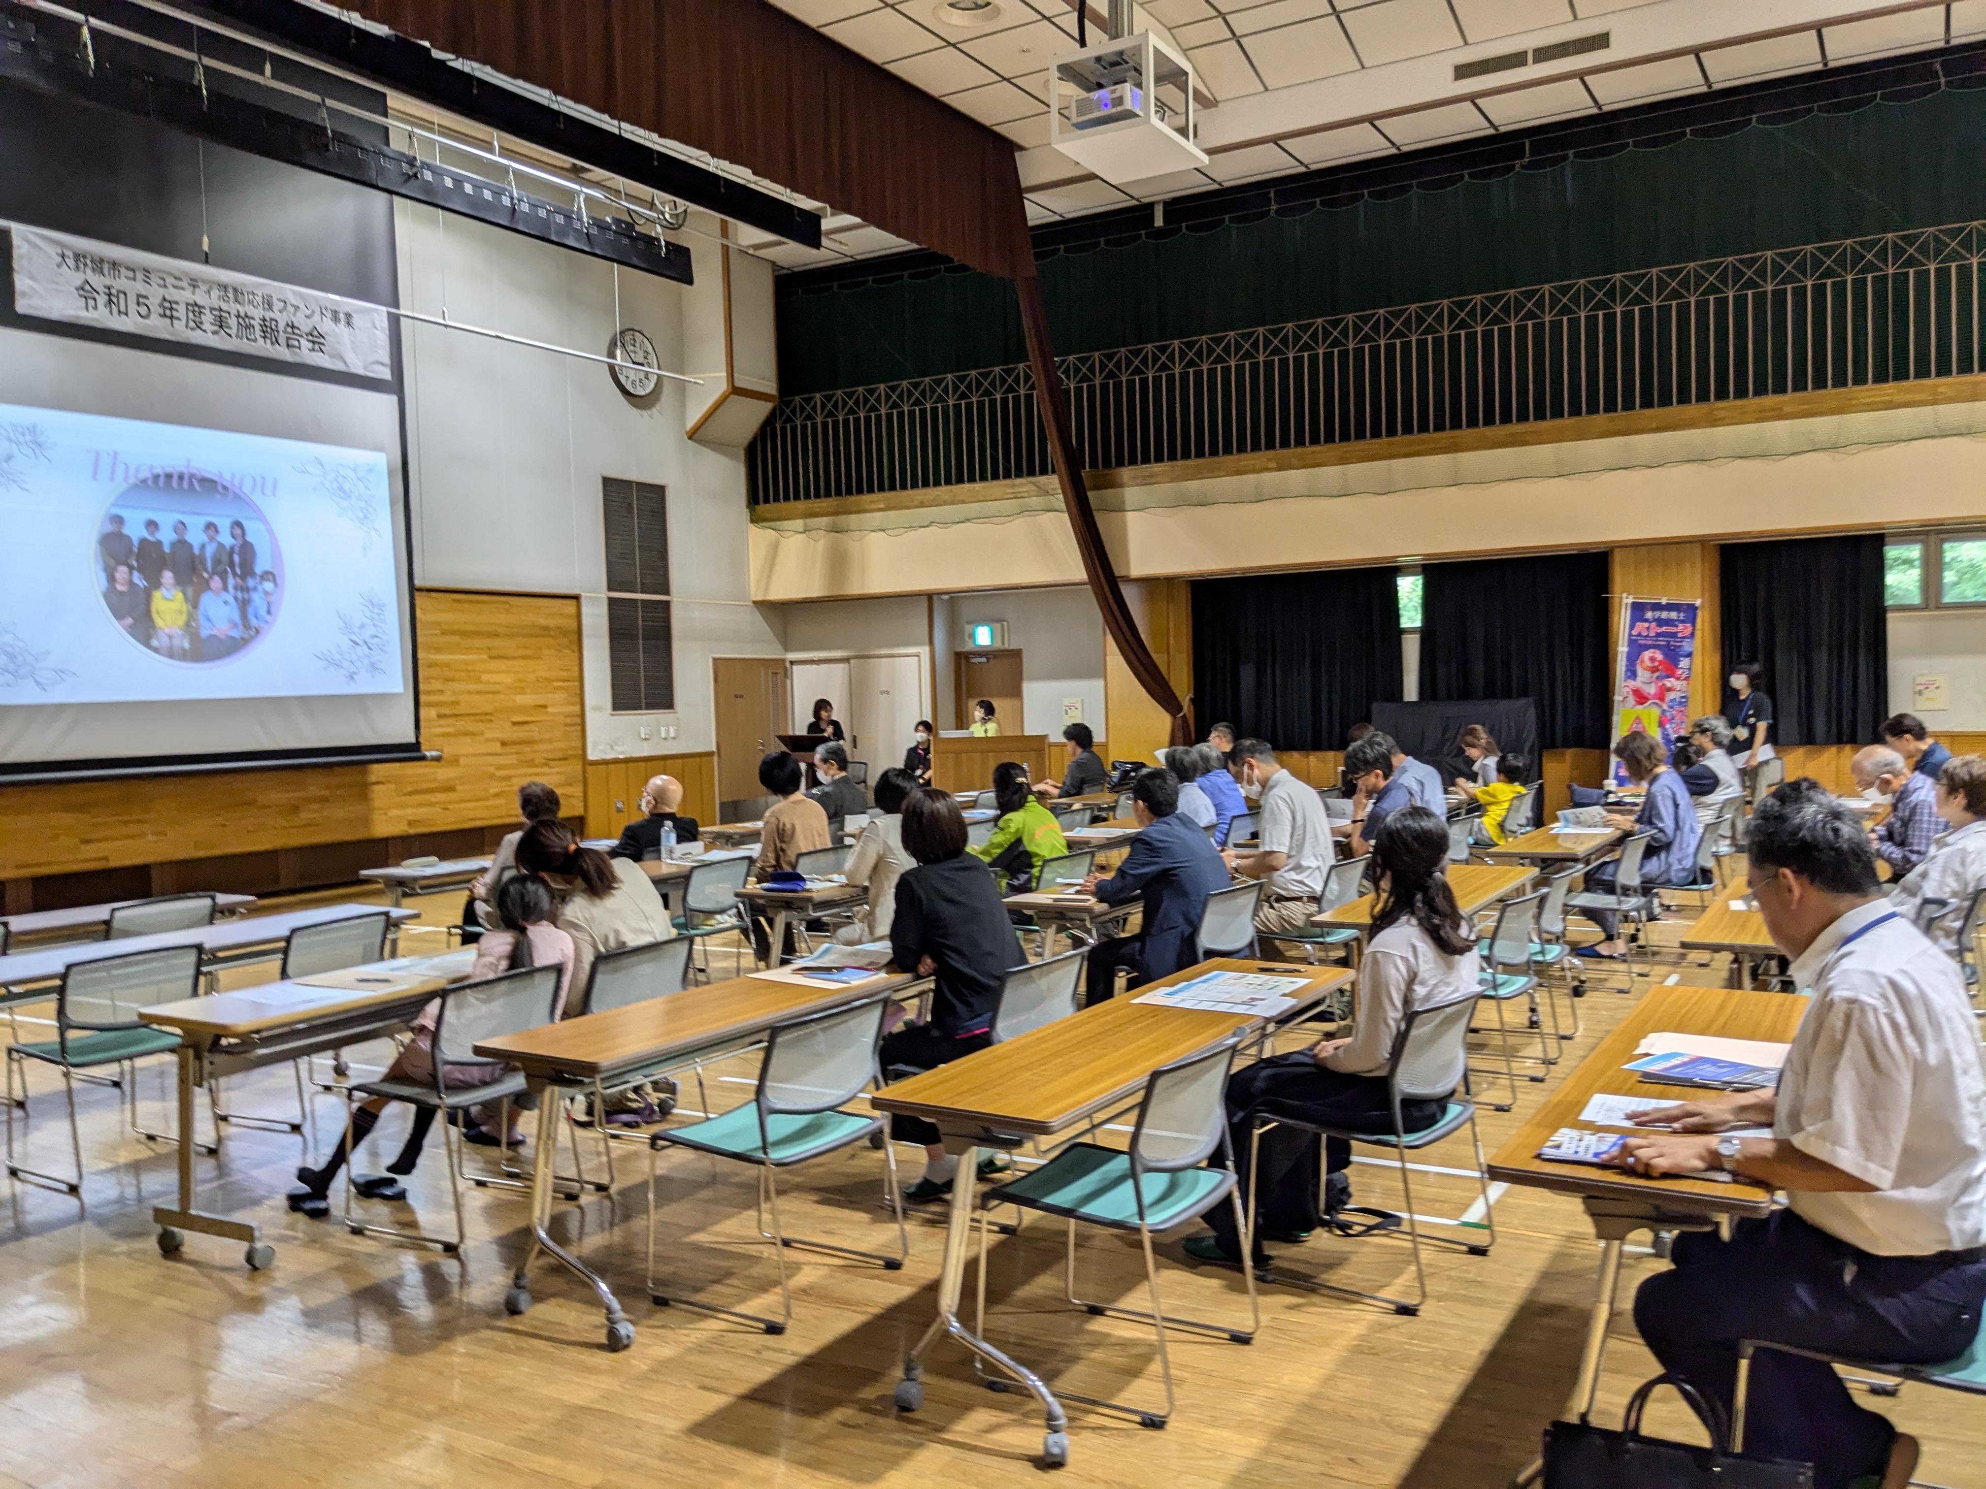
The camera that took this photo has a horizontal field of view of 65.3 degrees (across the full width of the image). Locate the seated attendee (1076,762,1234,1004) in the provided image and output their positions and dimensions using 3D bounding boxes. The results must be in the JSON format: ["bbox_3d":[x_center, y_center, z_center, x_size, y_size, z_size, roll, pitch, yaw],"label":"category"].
[{"bbox_3d":[0.654,0.704,6.217,0.710,1.230,0.520,0,3,32],"label":"seated attendee"}]

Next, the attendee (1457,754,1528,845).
[{"bbox_3d":[3.387,0.540,10.496,0.520,0.960,0.400,0,2,28],"label":"attendee"}]

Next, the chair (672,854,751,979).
[{"bbox_3d":[-1.536,0.944,7.864,0.530,0.755,0.500,0,2,31],"label":"chair"}]

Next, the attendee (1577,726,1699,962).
[{"bbox_3d":[3.503,0.546,8.364,0.640,1.240,0.500,0,3,32],"label":"attendee"}]

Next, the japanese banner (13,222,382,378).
[{"bbox_3d":[-6.101,-3.427,12.270,0.030,0.620,3.140,0,2,31],"label":"japanese banner"}]

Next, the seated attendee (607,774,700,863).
[{"bbox_3d":[-1.990,0.731,8.703,0.700,1.150,0.520,0,2,32],"label":"seated attendee"}]

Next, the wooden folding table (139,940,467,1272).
[{"bbox_3d":[-1.780,1.080,5.116,0.460,0.700,1.800,0,2,31],"label":"wooden folding table"}]

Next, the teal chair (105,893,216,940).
[{"bbox_3d":[-3.749,1.040,6.762,0.530,0.755,0.500,0,2,27],"label":"teal chair"}]

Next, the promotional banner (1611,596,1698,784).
[{"bbox_3d":[5.669,-0.264,13.384,0.620,1.980,0.080,2,4,24],"label":"promotional banner"}]

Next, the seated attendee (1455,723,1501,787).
[{"bbox_3d":[3.505,0.457,11.043,0.680,1.210,0.460,0,3,32],"label":"seated attendee"}]

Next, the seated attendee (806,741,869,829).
[{"bbox_3d":[-1.044,0.585,10.160,0.700,1.240,0.500,0,3,32],"label":"seated attendee"}]

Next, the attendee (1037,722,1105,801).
[{"bbox_3d":[0.637,0.443,12.644,0.720,1.250,0.500,0,3,32],"label":"attendee"}]

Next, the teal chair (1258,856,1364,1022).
[{"bbox_3d":[1.433,0.892,7.204,0.530,0.755,0.500,0,2,28],"label":"teal chair"}]

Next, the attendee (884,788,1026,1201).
[{"bbox_3d":[-0.090,0.762,4.808,0.600,1.260,0.500,0,3,32],"label":"attendee"}]

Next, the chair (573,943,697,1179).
[{"bbox_3d":[-1.309,1.022,5.177,0.520,0.770,0.500,0,3,32],"label":"chair"}]

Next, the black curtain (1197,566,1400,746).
[{"bbox_3d":[3.171,-0.878,16.382,2.296,1.868,0.150,0,2,30],"label":"black curtain"}]

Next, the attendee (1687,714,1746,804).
[{"bbox_3d":[4.375,0.456,9.620,0.720,1.280,0.500,0,3,32],"label":"attendee"}]

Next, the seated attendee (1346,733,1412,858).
[{"bbox_3d":[2.005,0.572,8.246,0.720,1.270,0.500,0,3,32],"label":"seated attendee"}]

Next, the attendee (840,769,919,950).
[{"bbox_3d":[-0.496,0.720,6.641,0.700,1.240,0.500,0,2,31],"label":"attendee"}]

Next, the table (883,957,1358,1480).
[{"bbox_3d":[0.417,1.060,3.961,0.460,0.700,1.800,0,2,32],"label":"table"}]

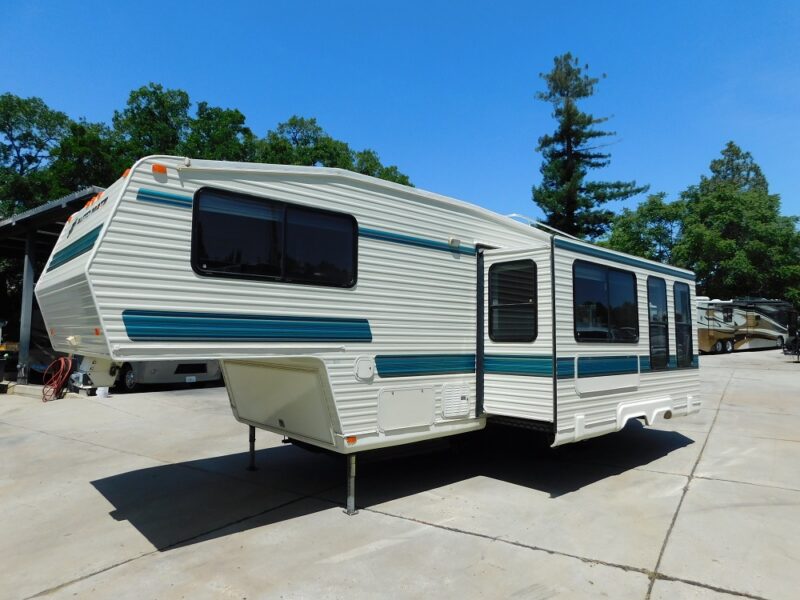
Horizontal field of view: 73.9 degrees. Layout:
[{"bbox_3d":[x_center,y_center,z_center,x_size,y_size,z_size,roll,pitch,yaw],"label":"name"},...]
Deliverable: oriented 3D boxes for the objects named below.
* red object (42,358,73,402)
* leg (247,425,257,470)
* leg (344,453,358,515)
[{"bbox_3d":[-9.007,2.091,13.977,0.789,1.210,0.400,3,-5,-32],"label":"red object"},{"bbox_3d":[-1.957,1.949,7.061,0.100,0.580,0.100,4,-6,-42],"label":"leg"},{"bbox_3d":[-0.488,1.839,5.356,0.100,0.580,0.100,4,-6,-42],"label":"leg"}]

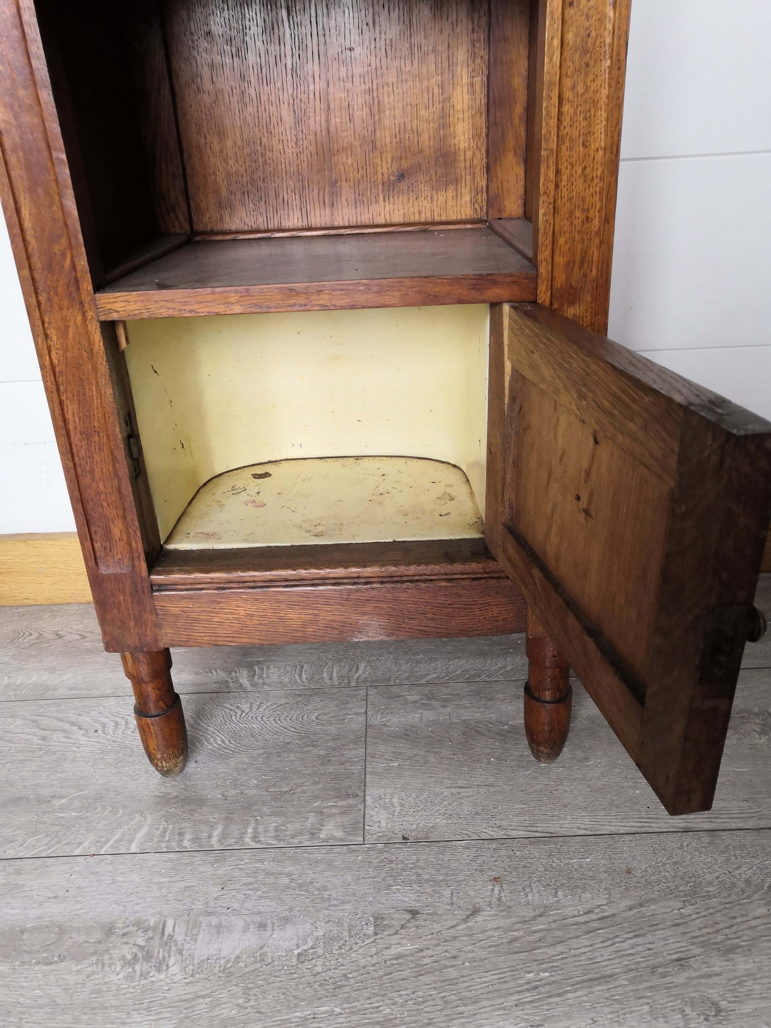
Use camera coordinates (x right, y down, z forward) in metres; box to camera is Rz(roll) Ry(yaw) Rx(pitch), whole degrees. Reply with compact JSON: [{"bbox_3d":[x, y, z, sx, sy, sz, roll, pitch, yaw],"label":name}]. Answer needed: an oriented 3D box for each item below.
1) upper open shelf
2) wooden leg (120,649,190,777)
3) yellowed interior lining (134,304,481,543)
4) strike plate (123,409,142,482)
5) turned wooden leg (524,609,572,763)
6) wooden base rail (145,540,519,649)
[{"bbox_3d":[-0.046,-0.201,0.651,0.287,0.018,0.287,-3,25,1],"label":"upper open shelf"},{"bbox_3d":[-0.196,0.164,0.687,0.038,0.141,0.038,-3,25,1],"label":"wooden leg"},{"bbox_3d":[-0.053,-0.104,0.692,0.262,0.190,0.187,-3,25,1],"label":"yellowed interior lining"},{"bbox_3d":[-0.183,-0.050,0.584,0.004,0.050,0.019,-3,25,1],"label":"strike plate"},{"bbox_3d":[0.138,0.147,0.680,0.038,0.147,0.038,-3,25,1],"label":"turned wooden leg"},{"bbox_3d":[-0.034,0.060,0.640,0.287,0.067,0.046,-3,25,1],"label":"wooden base rail"}]

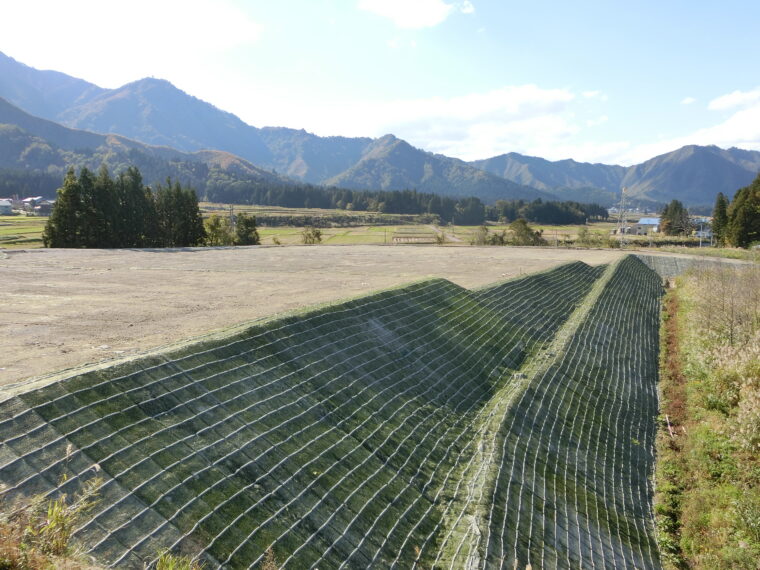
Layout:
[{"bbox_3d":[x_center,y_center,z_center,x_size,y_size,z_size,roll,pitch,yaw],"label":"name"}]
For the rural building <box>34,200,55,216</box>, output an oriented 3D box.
[{"bbox_3d":[-173.371,-39.650,330.000,11.000,8.300,8.500,-3,8,-18],"label":"rural building"}]

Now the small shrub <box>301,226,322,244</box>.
[{"bbox_3d":[-13.125,-9.389,122.000,4.100,3.600,3.800,0,8,0],"label":"small shrub"}]

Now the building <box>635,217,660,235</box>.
[{"bbox_3d":[107.335,-23.630,255.000,11.000,7.400,8.000,4,9,24],"label":"building"}]

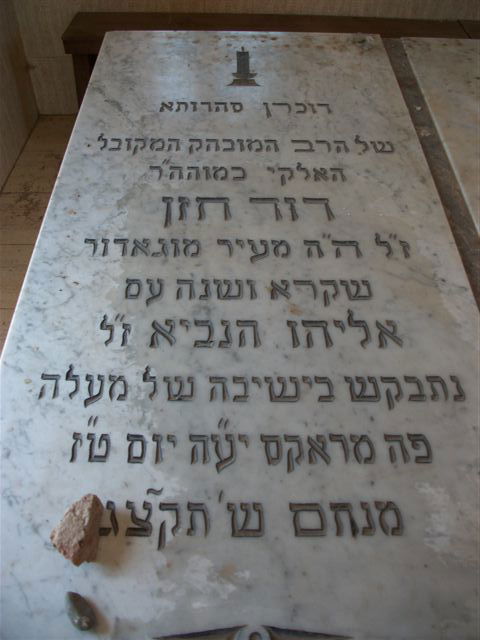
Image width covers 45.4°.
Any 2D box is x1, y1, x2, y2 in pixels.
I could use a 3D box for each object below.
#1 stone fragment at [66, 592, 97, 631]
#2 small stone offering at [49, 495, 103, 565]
[{"bbox_3d":[-0.210,0.383,0.754,0.029,0.023,0.055,-33,58,-25],"label":"stone fragment"},{"bbox_3d":[-0.225,0.295,0.809,0.061,0.051,0.082,18,52,14],"label":"small stone offering"}]

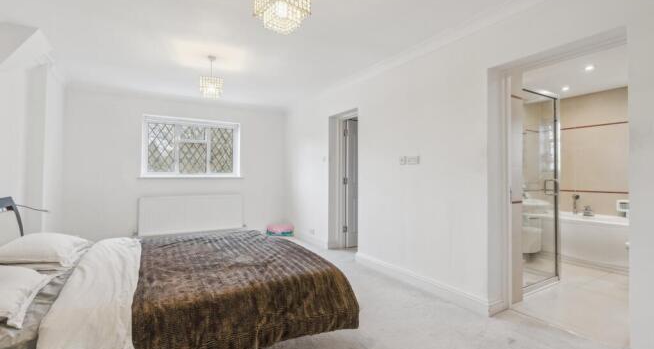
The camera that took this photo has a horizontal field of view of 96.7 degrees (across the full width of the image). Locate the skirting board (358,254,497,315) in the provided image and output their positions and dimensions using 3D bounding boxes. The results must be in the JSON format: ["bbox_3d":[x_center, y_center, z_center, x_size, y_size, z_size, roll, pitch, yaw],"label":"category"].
[{"bbox_3d":[0.859,1.090,3.118,0.030,0.125,1.770,0,0,-32],"label":"skirting board"}]

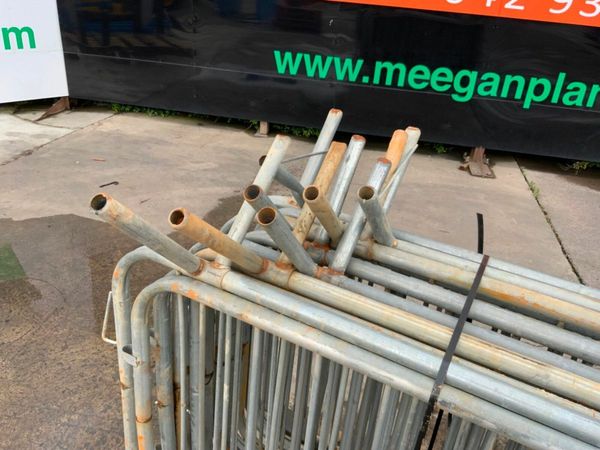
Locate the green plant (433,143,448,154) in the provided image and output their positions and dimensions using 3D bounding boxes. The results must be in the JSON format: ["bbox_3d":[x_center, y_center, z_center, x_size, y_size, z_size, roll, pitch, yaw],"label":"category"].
[{"bbox_3d":[1.473,-0.796,5.270,0.170,0.125,0.140,9,27,8],"label":"green plant"}]

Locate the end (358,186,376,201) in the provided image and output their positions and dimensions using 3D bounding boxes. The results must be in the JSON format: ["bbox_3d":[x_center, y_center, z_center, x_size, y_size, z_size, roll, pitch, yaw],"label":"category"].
[{"bbox_3d":[0.151,-0.063,1.126,0.042,0.040,0.042,18,73,25],"label":"end"}]

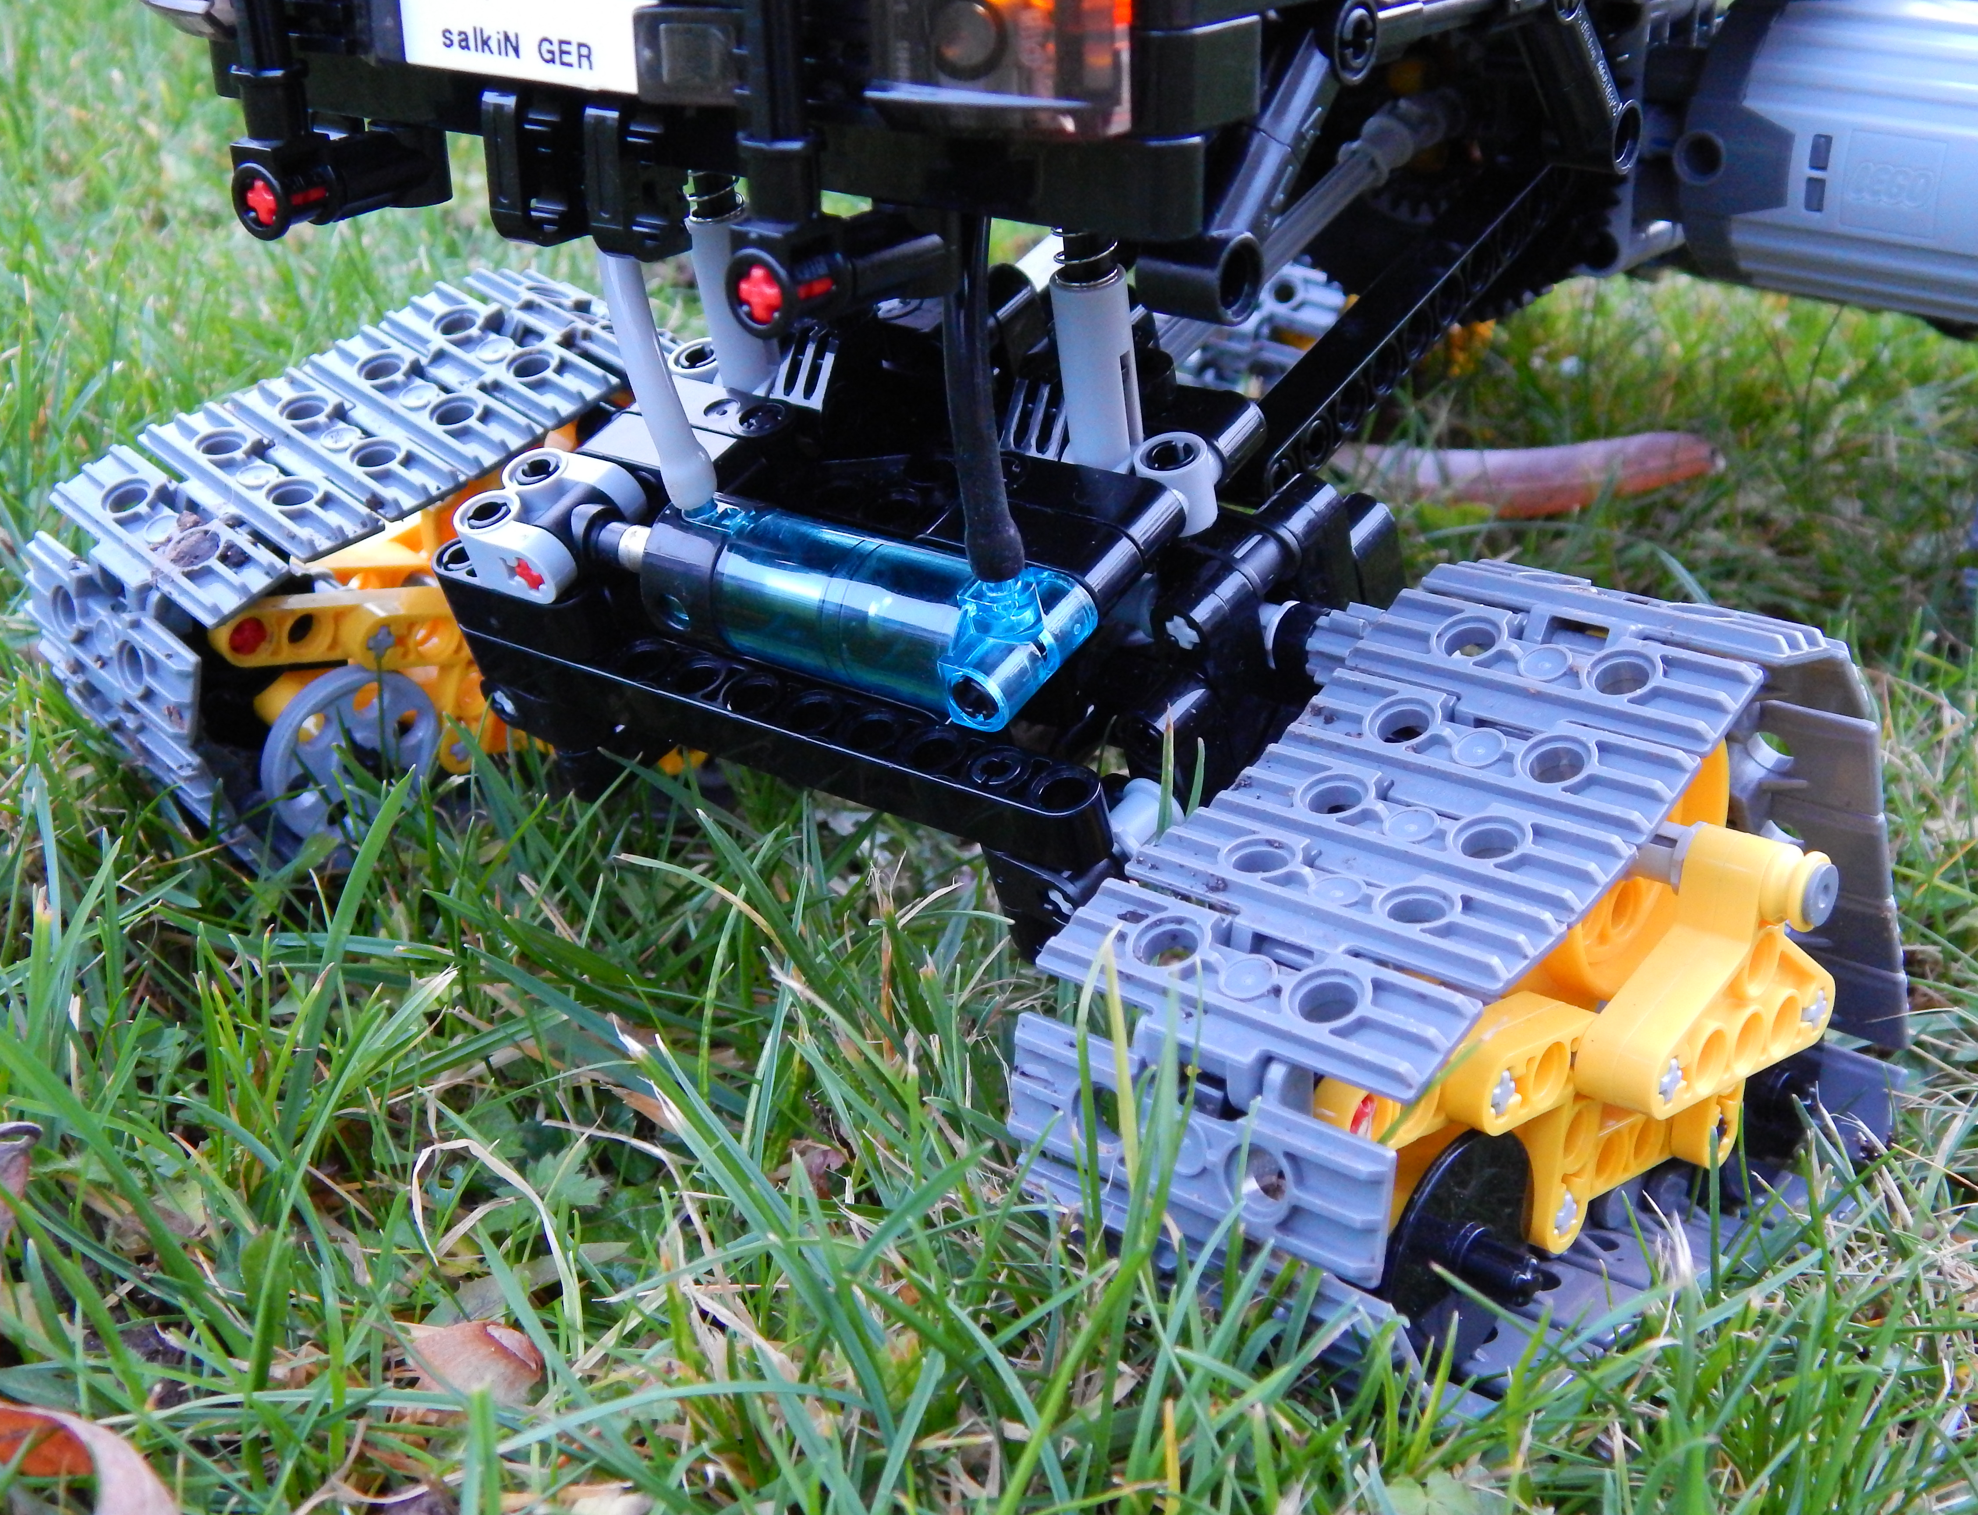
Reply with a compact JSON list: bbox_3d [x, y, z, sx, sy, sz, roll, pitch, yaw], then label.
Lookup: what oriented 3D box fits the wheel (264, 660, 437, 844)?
[{"bbox_3d":[-0.081,-0.001,0.314,0.024,0.024,0.005,-17,37,-39],"label":"wheel"}]

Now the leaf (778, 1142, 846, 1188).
[{"bbox_3d":[-0.018,0.041,0.252,0.009,0.005,0.007,1,20,0],"label":"leaf"}]

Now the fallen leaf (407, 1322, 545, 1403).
[{"bbox_3d":[-0.044,0.052,0.215,0.014,0.007,0.012,1,20,0],"label":"fallen leaf"}]

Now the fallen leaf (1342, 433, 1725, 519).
[{"bbox_3d":[0.106,-0.056,0.500,0.081,0.014,0.022,1,20,0],"label":"fallen leaf"}]

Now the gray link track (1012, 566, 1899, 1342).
[{"bbox_3d":[0.054,0.021,0.249,0.039,0.072,0.115,17,19,38],"label":"gray link track"}]

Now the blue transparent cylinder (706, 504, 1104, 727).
[{"bbox_3d":[-0.011,-0.016,0.242,0.050,0.017,0.015,17,38,39],"label":"blue transparent cylinder"}]

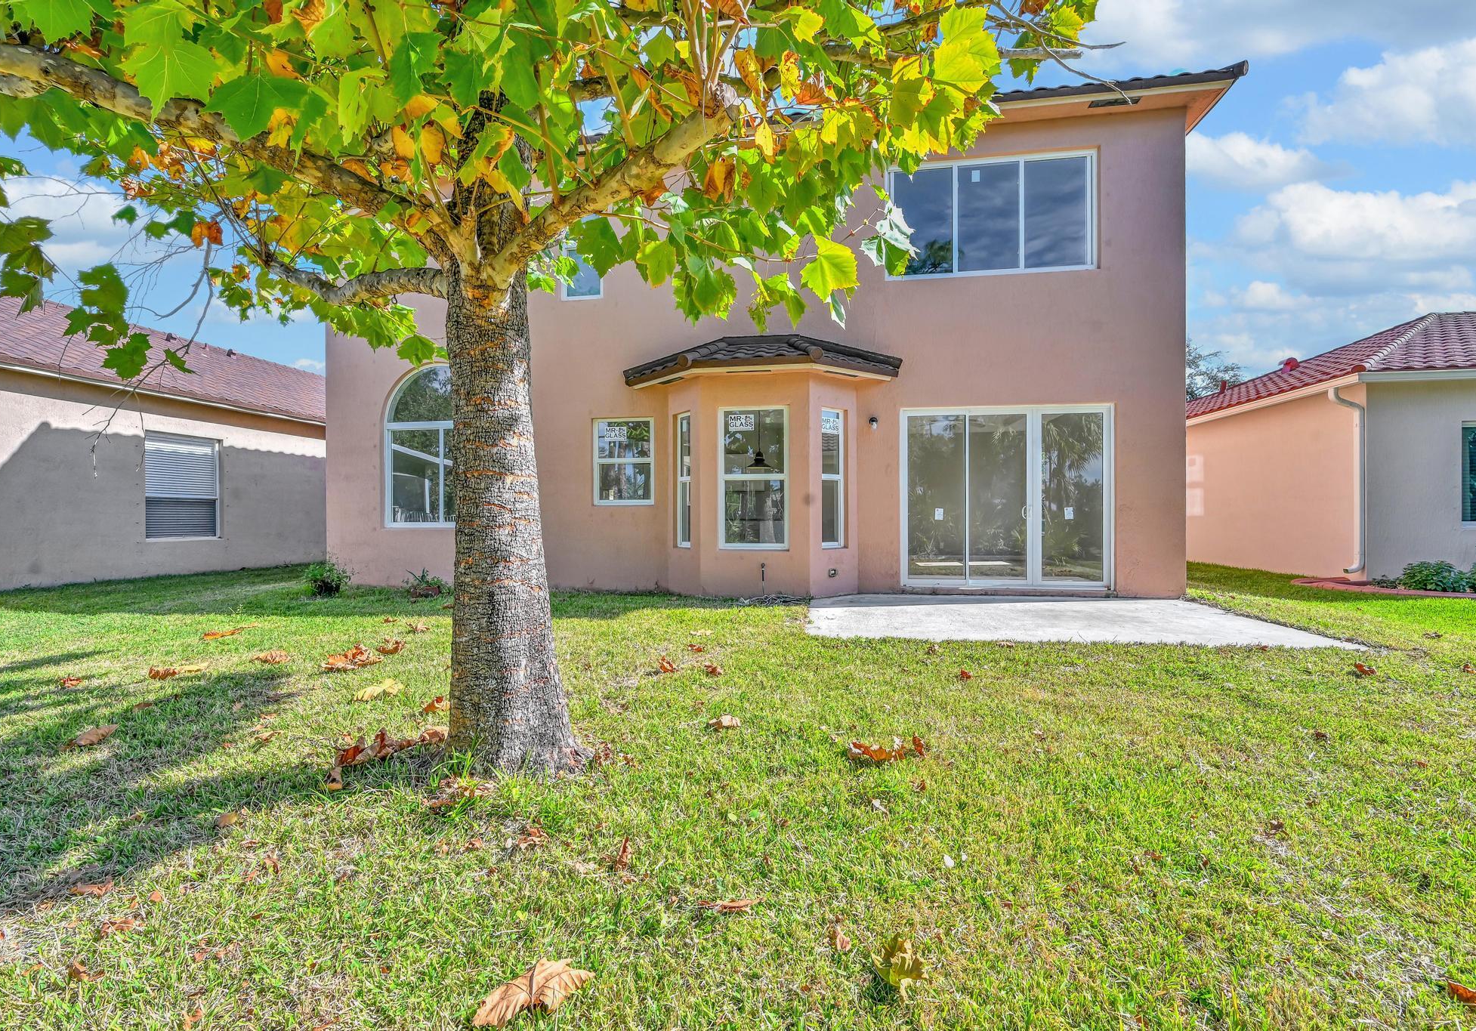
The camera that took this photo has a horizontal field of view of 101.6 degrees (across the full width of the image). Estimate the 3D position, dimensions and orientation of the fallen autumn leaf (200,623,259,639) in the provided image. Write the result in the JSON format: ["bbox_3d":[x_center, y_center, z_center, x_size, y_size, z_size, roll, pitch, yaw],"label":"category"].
[{"bbox_3d":[-4.647,1.061,5.500,0.380,0.070,0.240,0,0,-44],"label":"fallen autumn leaf"}]

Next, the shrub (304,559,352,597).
[{"bbox_3d":[-5.722,0.861,8.400,0.560,0.540,0.540,0,0,-34],"label":"shrub"}]

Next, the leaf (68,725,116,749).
[{"bbox_3d":[-3.254,1.115,3.030,0.230,0.060,0.190,0,0,-40],"label":"leaf"}]

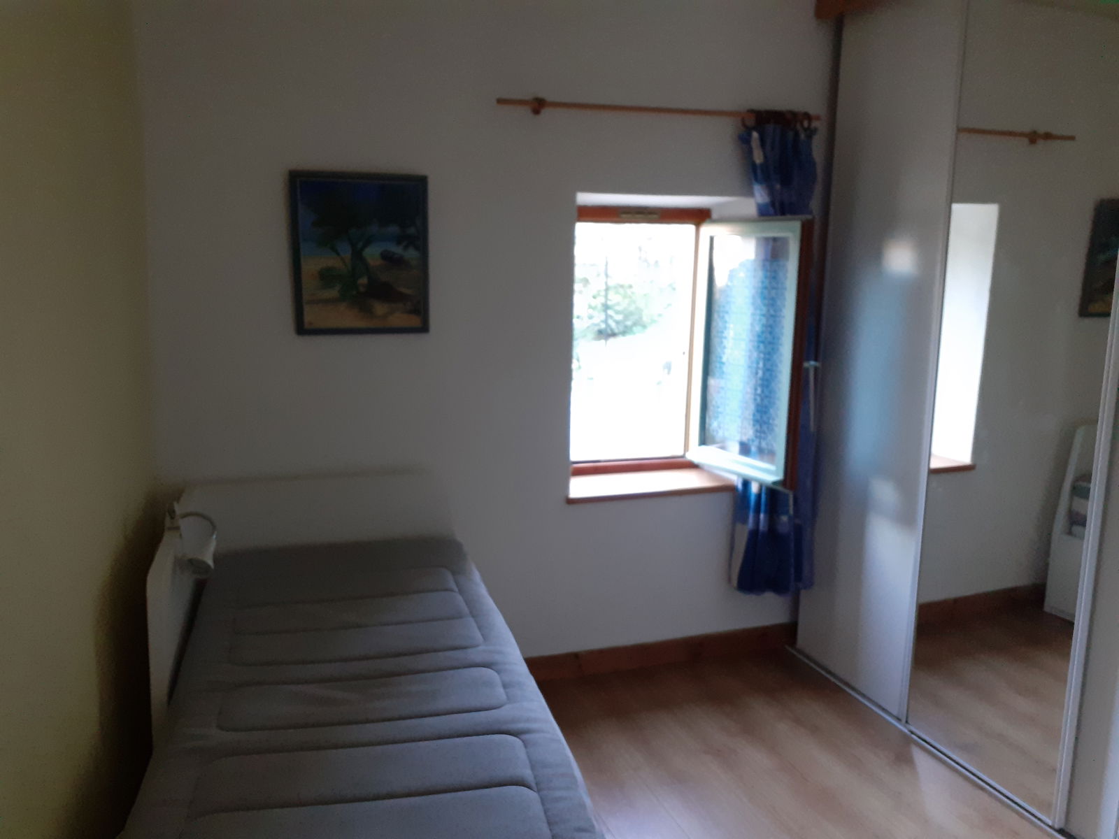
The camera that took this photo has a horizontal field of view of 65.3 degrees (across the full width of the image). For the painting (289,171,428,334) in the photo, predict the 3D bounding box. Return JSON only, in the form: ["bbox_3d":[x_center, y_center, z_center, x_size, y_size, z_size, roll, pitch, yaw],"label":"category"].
[{"bbox_3d":[-0.645,-0.537,2.855,0.430,0.514,0.030,-2,12,-17],"label":"painting"}]

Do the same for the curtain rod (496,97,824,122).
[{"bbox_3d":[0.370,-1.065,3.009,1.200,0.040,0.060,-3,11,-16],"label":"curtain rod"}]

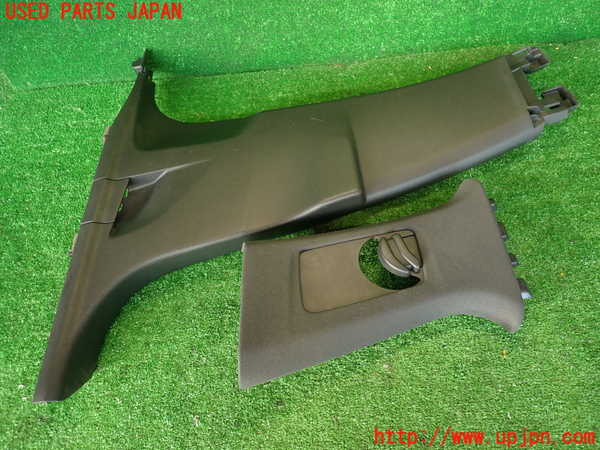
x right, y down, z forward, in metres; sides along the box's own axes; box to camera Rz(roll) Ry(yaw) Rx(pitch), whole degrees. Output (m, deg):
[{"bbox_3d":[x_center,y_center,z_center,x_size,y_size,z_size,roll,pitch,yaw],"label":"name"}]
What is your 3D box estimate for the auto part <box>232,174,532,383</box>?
[{"bbox_3d":[0.104,0.043,0.557,0.390,0.075,0.230,-10,53,-8],"label":"auto part"}]

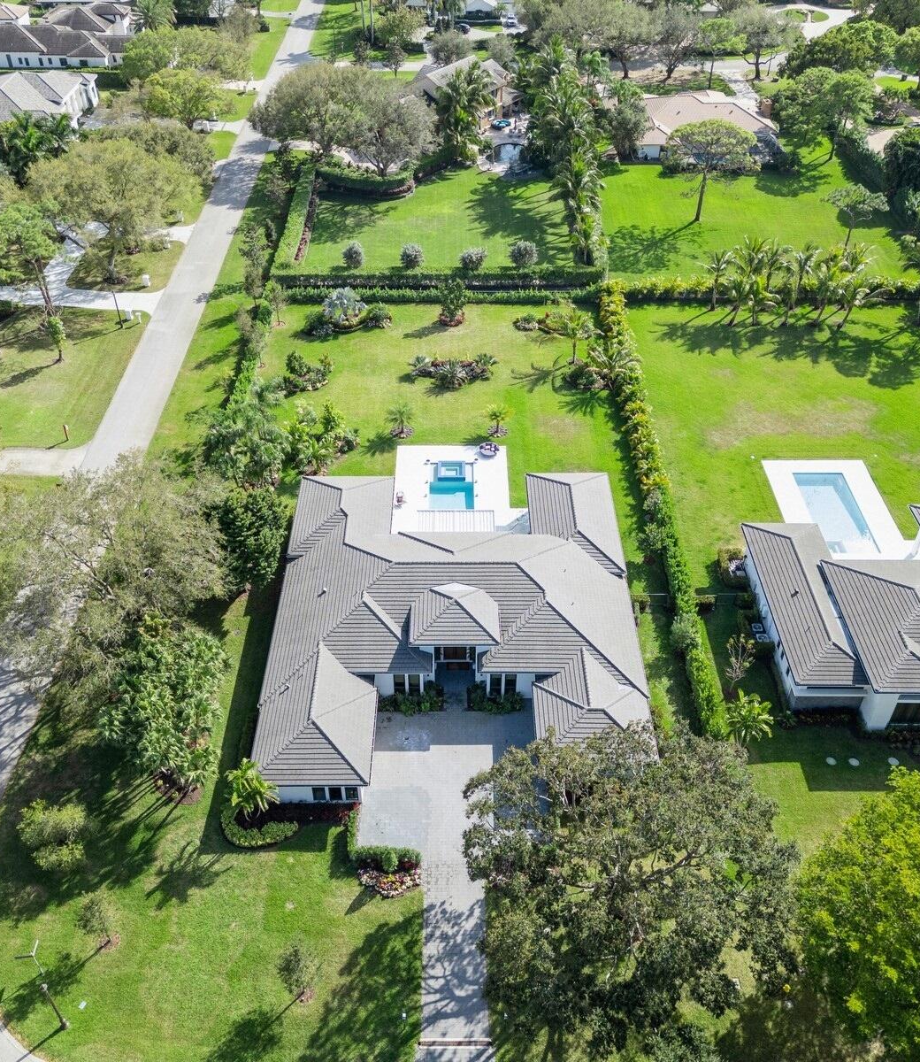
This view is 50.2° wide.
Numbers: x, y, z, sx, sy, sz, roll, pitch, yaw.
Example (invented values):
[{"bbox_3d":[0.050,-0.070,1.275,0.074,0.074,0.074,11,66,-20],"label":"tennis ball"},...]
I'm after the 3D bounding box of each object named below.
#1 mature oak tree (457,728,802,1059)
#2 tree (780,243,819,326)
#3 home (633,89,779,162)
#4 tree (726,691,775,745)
[{"bbox_3d":[9.700,20.570,57.660,18.700,11.600,18.300,0,41,0],"label":"mature oak tree"},{"bbox_3d":[40.200,-29.530,117.450,4.300,9.600,4.300,0,41,0],"label":"tree"},{"bbox_3d":[40.800,-71.010,168.430,25.500,6.000,26.500,0,41,0],"label":"home"},{"bbox_3d":[20.900,13.970,70.710,3.500,4.600,3.500,0,41,0],"label":"tree"}]

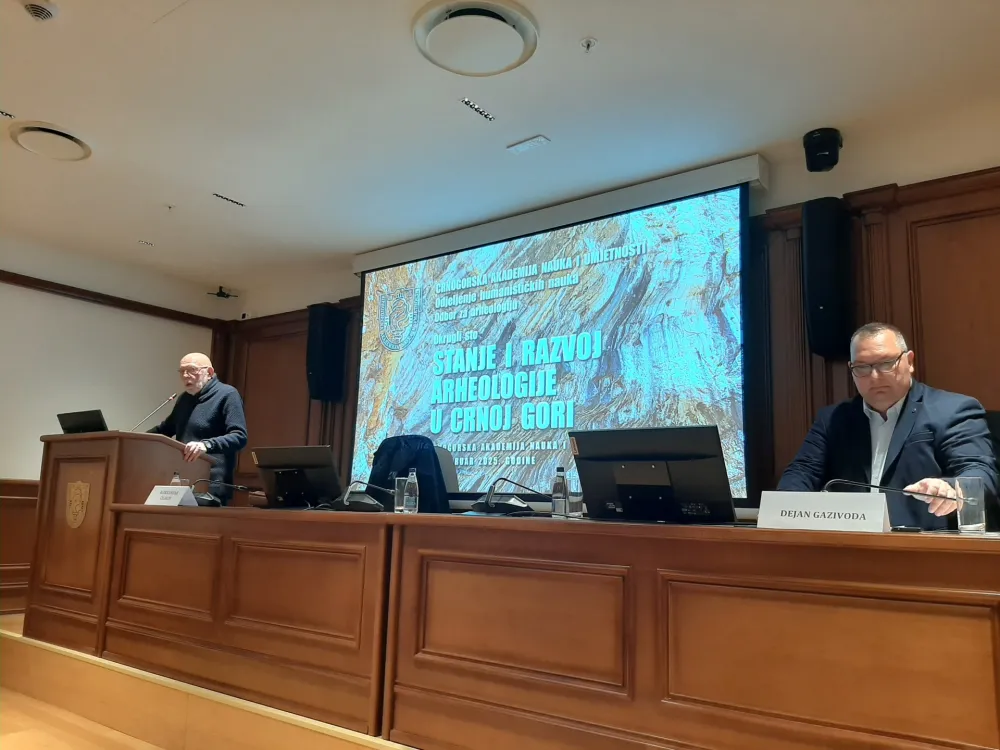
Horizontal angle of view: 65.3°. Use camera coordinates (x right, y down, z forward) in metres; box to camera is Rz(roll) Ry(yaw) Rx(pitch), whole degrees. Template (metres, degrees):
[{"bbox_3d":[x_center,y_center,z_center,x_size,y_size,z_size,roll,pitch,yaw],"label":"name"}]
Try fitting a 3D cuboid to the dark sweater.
[{"bbox_3d":[-1.765,0.356,4.638,0.610,0.720,0.440,-4,-11,31],"label":"dark sweater"}]

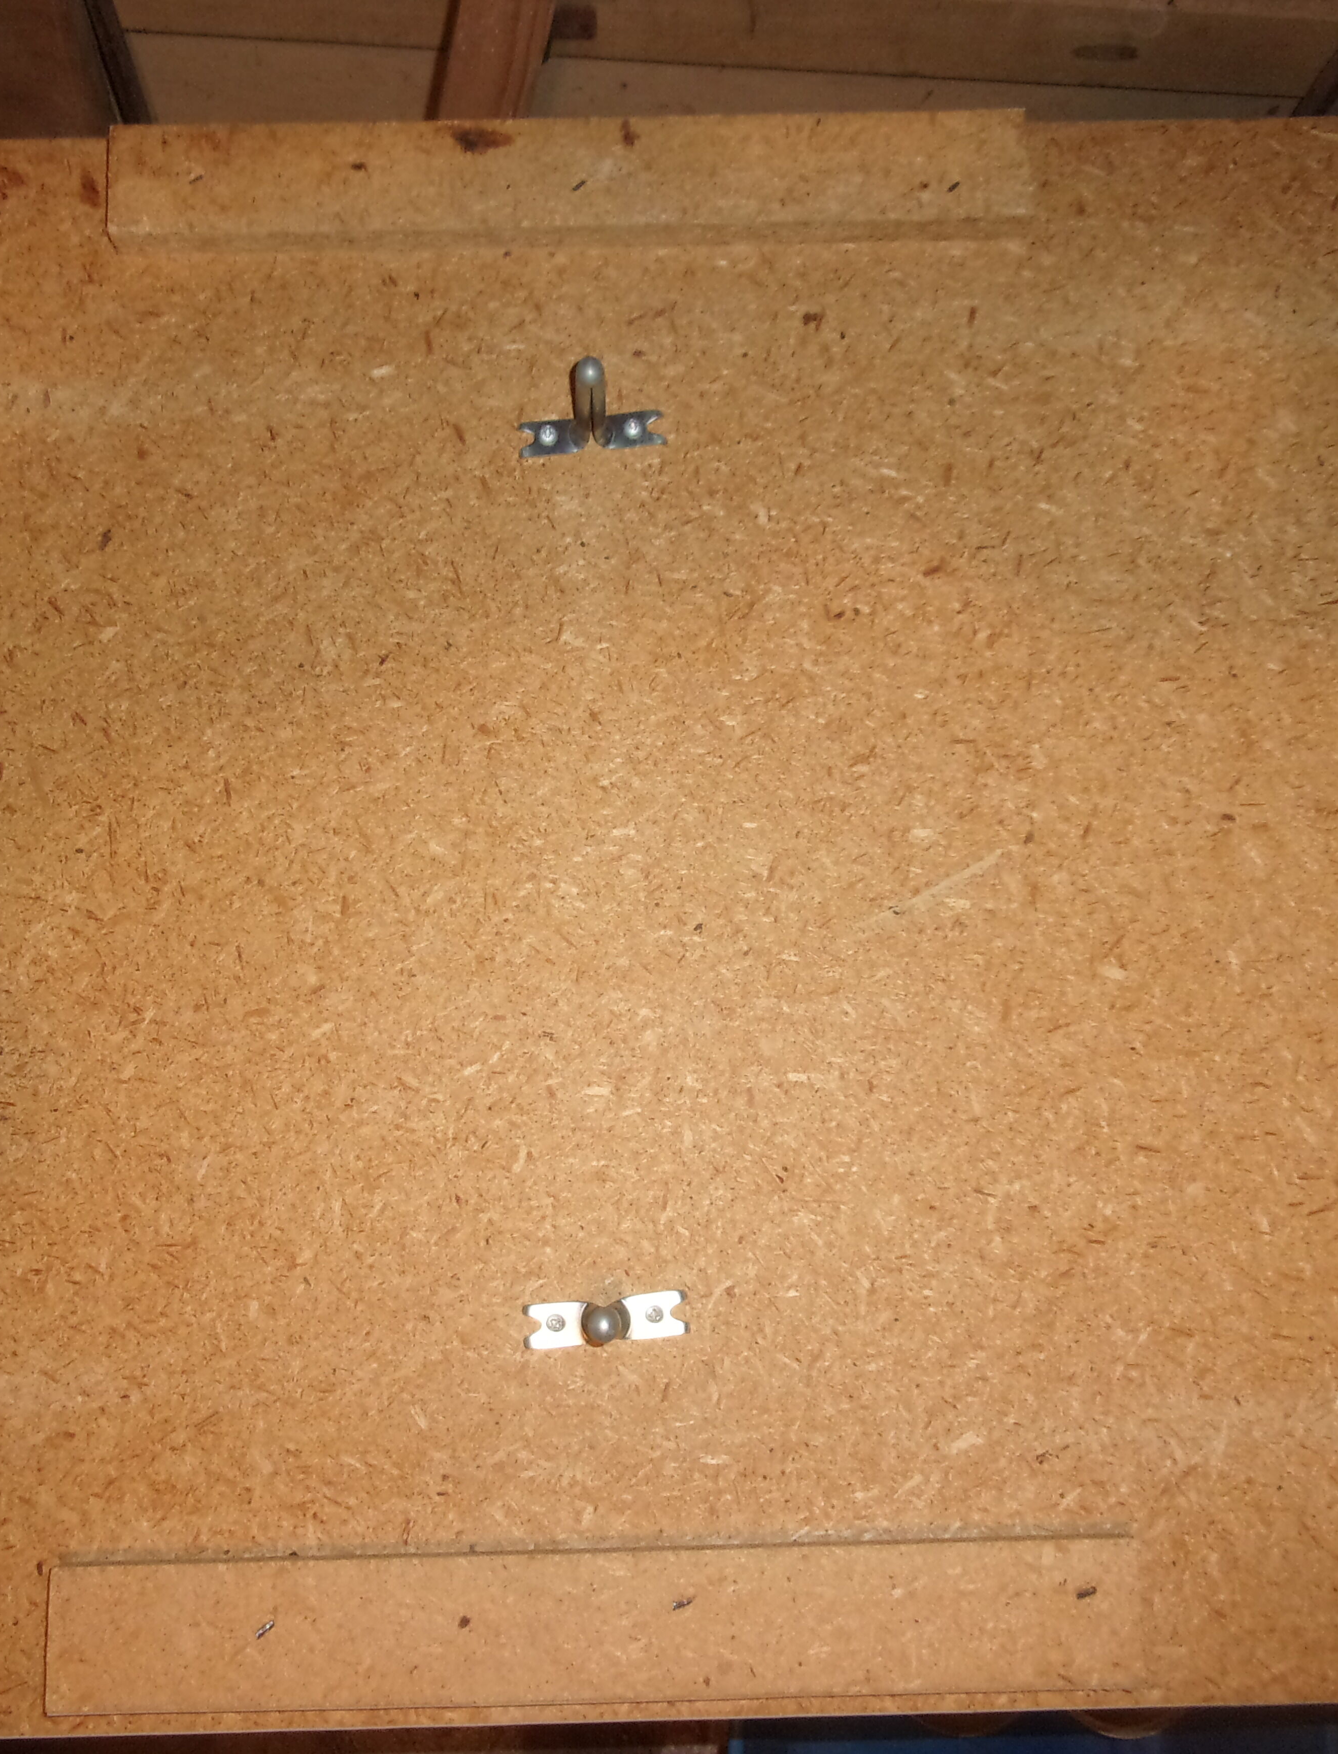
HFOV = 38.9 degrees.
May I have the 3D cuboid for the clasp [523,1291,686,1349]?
[{"bbox_3d":[-0.014,0.093,0.395,0.036,0.034,0.008,-5,77,-2],"label":"clasp"}]

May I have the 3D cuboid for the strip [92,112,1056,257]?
[{"bbox_3d":[-0.024,-0.173,0.469,0.227,0.008,0.029,-1,77,-1],"label":"strip"}]

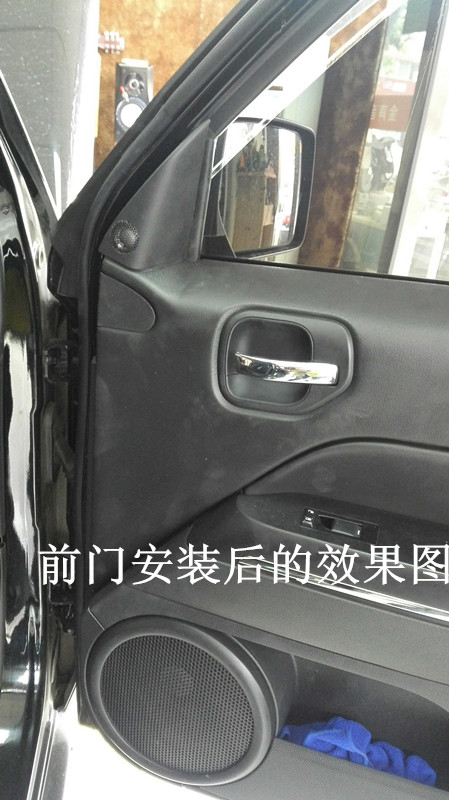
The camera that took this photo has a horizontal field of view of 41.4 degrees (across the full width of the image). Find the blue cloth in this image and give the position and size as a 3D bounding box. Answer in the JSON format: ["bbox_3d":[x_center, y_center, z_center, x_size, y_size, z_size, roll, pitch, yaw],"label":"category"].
[{"bbox_3d":[0.156,0.437,0.723,0.185,0.060,0.070,13,24,15],"label":"blue cloth"}]

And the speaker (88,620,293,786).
[{"bbox_3d":[-0.050,0.345,0.715,0.240,0.238,0.055,13,20,15],"label":"speaker"}]

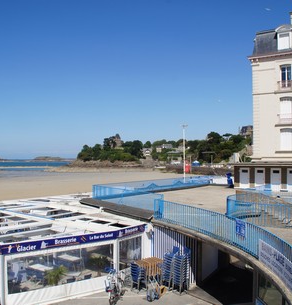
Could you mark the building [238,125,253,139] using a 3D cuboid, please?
[{"bbox_3d":[62.800,-10.540,205.000,12.000,11.000,10.000,-1,-1,34],"label":"building"}]

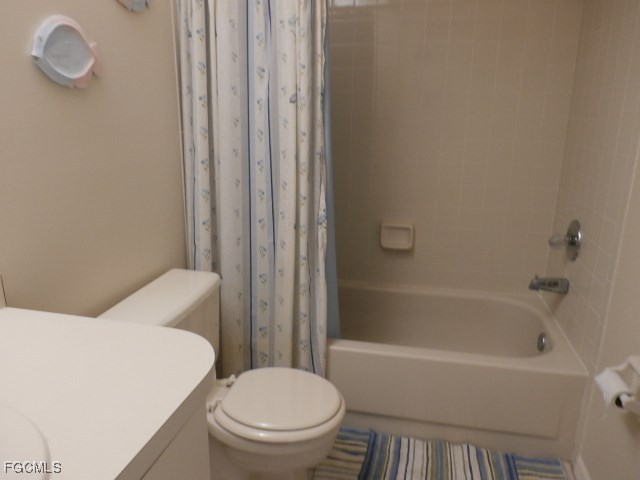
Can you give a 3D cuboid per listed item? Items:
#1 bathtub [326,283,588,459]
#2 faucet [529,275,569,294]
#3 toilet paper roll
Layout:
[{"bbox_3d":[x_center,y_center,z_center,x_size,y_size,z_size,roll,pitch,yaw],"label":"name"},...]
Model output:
[{"bbox_3d":[0.302,0.506,2.181,1.500,0.365,0.750,3,16,12],"label":"bathtub"},{"bbox_3d":[0.967,0.185,1.954,0.145,0.072,0.055,3,16,12],"label":"faucet"},{"bbox_3d":[0.814,0.416,1.280,0.060,0.060,0.108,3,16,12],"label":"toilet paper roll"}]

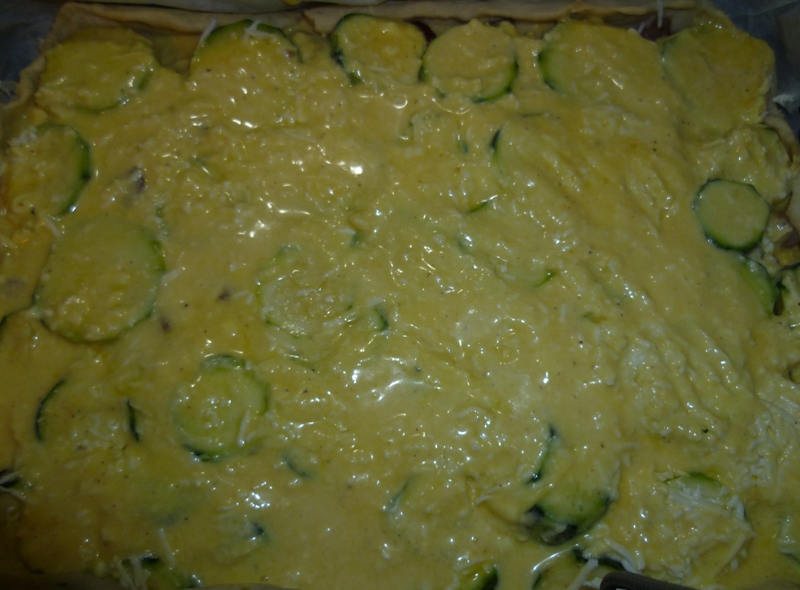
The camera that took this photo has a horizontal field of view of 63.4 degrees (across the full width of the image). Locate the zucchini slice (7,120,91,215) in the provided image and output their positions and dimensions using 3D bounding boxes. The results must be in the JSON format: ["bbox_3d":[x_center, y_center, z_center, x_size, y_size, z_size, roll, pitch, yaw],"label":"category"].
[{"bbox_3d":[-0.174,-0.062,0.321,0.040,0.008,0.044,0,75,0],"label":"zucchini slice"}]

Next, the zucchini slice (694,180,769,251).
[{"bbox_3d":[0.161,-0.039,0.315,0.032,0.008,0.034,0,75,0],"label":"zucchini slice"}]

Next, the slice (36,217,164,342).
[{"bbox_3d":[-0.141,-0.008,0.306,0.057,0.008,0.058,0,75,0],"label":"slice"}]

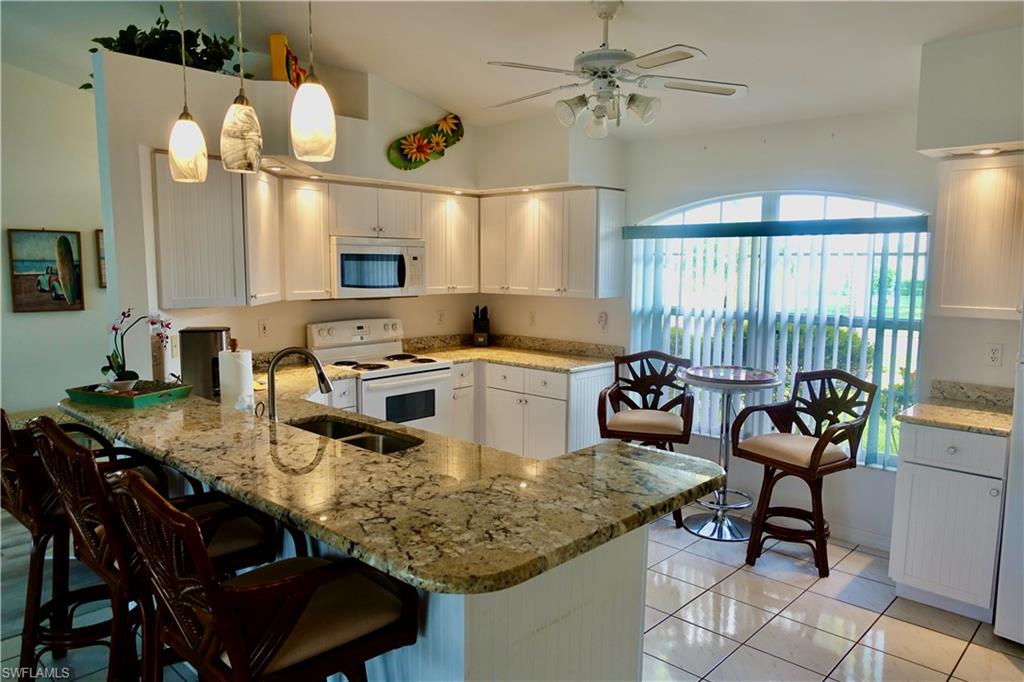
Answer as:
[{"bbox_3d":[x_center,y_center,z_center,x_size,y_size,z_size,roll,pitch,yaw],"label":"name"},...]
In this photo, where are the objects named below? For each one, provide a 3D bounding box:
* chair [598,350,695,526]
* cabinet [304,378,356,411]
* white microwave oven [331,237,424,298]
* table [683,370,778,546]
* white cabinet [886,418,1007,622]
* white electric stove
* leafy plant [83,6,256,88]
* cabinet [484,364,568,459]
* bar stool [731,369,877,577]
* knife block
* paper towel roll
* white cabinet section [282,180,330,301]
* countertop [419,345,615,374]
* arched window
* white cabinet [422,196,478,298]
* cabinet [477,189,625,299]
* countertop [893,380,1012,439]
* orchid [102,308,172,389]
[{"bbox_3d":[0.861,0.610,4.351,0.540,1.030,0.510,2,6,16],"label":"chair"},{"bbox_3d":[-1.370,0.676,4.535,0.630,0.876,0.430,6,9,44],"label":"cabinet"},{"bbox_3d":[-1.035,-0.527,4.918,0.400,0.417,0.760,6,9,44],"label":"white microwave oven"},{"bbox_3d":[1.320,0.677,4.208,0.605,0.960,0.605,6,9,44],"label":"table"},{"bbox_3d":[2.202,0.816,3.349,0.425,0.877,0.600,6,9,44],"label":"white cabinet"},{"bbox_3d":[-0.914,0.471,4.883,0.690,1.187,0.765,6,8,44],"label":"white electric stove"},{"bbox_3d":[-1.756,-1.507,3.533,0.350,0.370,0.800,6,8,44],"label":"leafy plant"},{"bbox_3d":[0.300,0.606,5.112,0.792,0.876,0.610,6,8,44],"label":"cabinet"},{"bbox_3d":[1.591,0.688,3.766,0.530,1.035,0.520,-4,7,-31],"label":"bar stool"},{"bbox_3d":[-0.260,-0.068,5.823,0.125,0.250,0.150,0,6,-1],"label":"knife block"},{"bbox_3d":[-1.294,0.179,3.201,0.145,0.275,0.145,0,6,0],"label":"paper towel roll"},{"bbox_3d":[-1.447,-0.659,4.533,0.337,0.757,0.338,6,9,44],"label":"white cabinet section"},{"bbox_3d":[-0.039,0.148,5.208,1.540,0.040,0.940,6,9,44],"label":"countertop"},{"bbox_3d":[1.563,-0.139,4.326,1.840,1.620,0.120,6,9,44],"label":"arched window"},{"bbox_3d":[-0.584,-0.753,5.412,0.335,0.765,0.595,6,9,44],"label":"white cabinet"},{"bbox_3d":[0.280,-0.724,5.189,1.168,0.752,0.333,6,8,44],"label":"cabinet"},{"bbox_3d":[2.160,0.306,3.233,0.429,0.135,0.645,6,8,44],"label":"countertop"},{"bbox_3d":[-1.917,0.047,3.494,0.305,0.427,0.190,-3,7,-29],"label":"orchid"}]

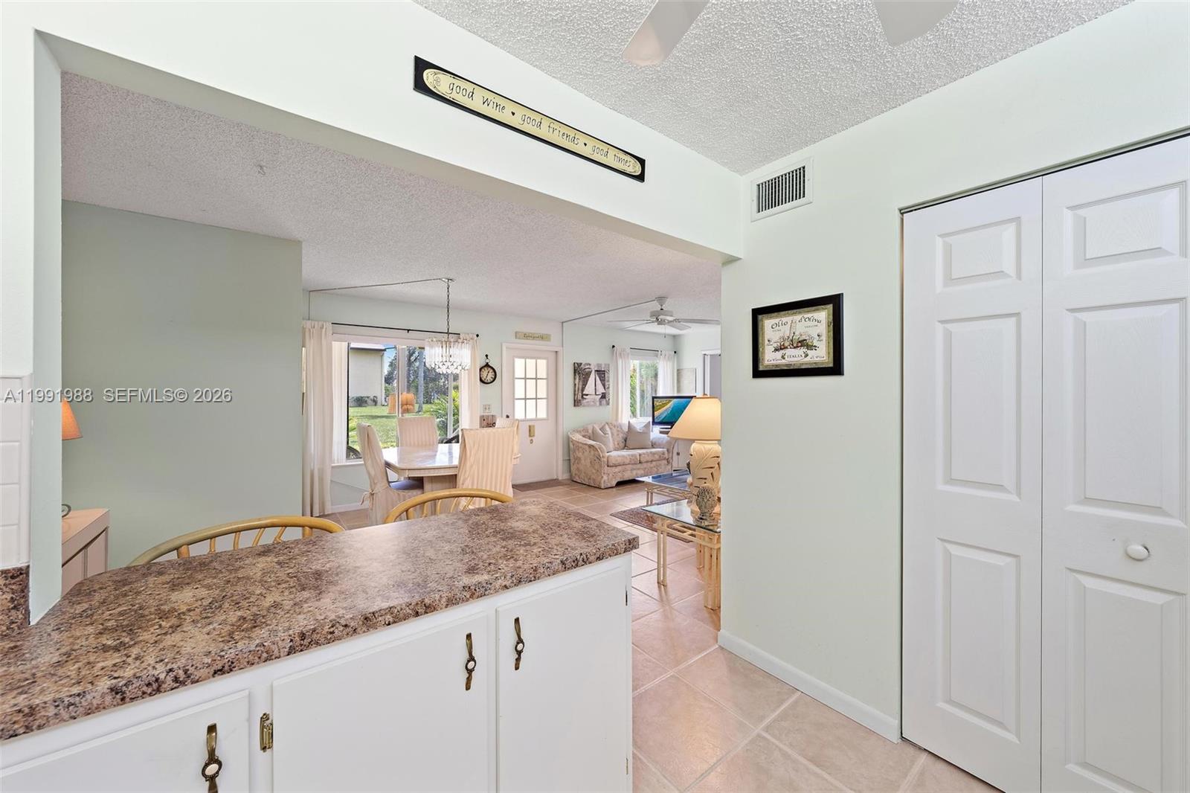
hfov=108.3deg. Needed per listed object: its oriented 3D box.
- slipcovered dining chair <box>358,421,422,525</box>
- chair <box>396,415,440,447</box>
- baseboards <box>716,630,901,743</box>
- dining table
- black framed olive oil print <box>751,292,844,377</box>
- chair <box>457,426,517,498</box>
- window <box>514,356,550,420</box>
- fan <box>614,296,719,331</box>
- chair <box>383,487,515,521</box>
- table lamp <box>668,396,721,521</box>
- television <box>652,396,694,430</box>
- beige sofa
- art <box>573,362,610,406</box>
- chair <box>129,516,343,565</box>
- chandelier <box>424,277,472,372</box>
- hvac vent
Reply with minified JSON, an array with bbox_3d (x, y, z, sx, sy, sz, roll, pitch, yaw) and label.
[{"bbox_3d":[-1.888,0.792,4.084,0.620,1.070,0.480,0,0,-37],"label":"slipcovered dining chair"},{"bbox_3d":[-1.949,0.783,4.933,0.460,1.065,0.580,0,0,-37],"label":"chair"},{"bbox_3d":[0.913,1.286,1.970,0.015,0.088,0.820,0,0,-37],"label":"baseboards"},{"bbox_3d":[-1.524,0.957,4.350,1.140,0.740,1.760,0,0,-37],"label":"dining table"},{"bbox_3d":[0.913,-0.258,1.954,0.025,0.342,0.420,0,0,-37],"label":"black framed olive oil print"},{"bbox_3d":[-1.032,0.793,3.706,0.480,1.070,0.620,0,0,-37],"label":"chair"},{"bbox_3d":[-0.936,-0.117,6.459,0.590,0.930,0.050,0,0,-37],"label":"window"},{"bbox_3d":[0.770,-0.973,4.938,1.300,0.330,1.300,0,0,-37],"label":"fan"},{"bbox_3d":[-0.511,0.863,1.595,0.530,0.930,0.540,0,0,-37],"label":"chair"},{"bbox_3d":[0.758,0.386,2.932,0.520,0.810,0.520,0,0,-37],"label":"table lamp"},{"bbox_3d":[1.429,0.289,7.720,0.780,0.570,0.200,0,0,8],"label":"television"},{"bbox_3d":[0.496,0.881,6.927,1.650,0.880,0.840,0,0,-37],"label":"beige sofa"},{"bbox_3d":[-0.032,-0.183,7.050,0.745,0.710,0.035,0,0,-37],"label":"art"},{"bbox_3d":[-0.966,0.866,1.203,0.530,0.930,0.540,0,0,-37],"label":"chair"},{"bbox_3d":[-1.440,-0.693,4.236,0.450,0.950,0.450,0,0,-37],"label":"chandelier"},{"bbox_3d":[0.869,-0.967,2.020,0.020,0.200,0.300,0,0,-37],"label":"hvac vent"}]

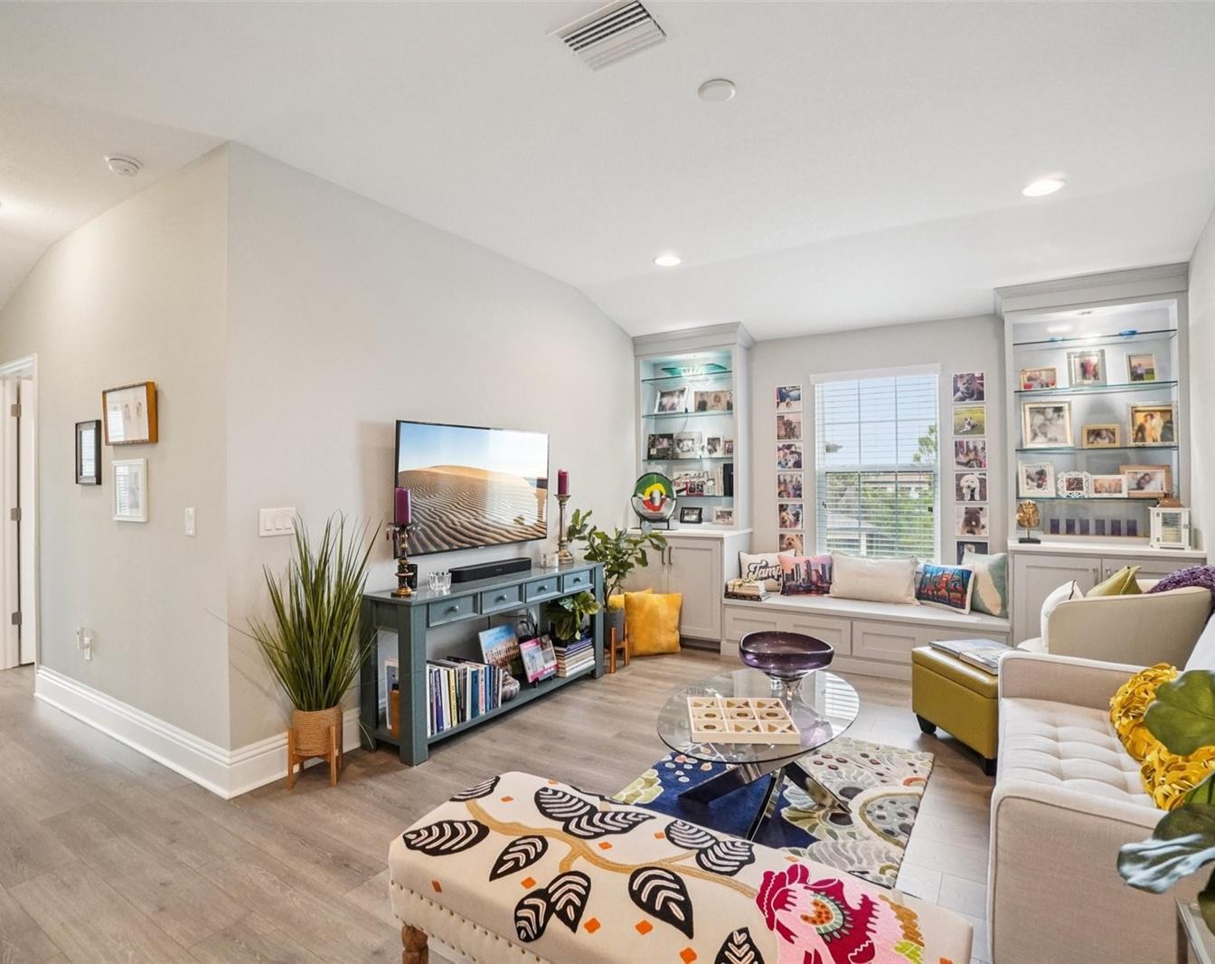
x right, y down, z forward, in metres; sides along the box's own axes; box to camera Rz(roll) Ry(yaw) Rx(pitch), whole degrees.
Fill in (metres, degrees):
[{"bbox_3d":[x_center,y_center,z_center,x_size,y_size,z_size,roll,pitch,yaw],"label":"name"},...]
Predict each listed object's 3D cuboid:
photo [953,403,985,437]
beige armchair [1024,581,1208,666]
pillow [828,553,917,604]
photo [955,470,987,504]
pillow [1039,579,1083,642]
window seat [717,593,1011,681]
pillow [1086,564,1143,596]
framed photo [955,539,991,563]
[{"bbox_3d":[2.547,-0.431,4.236,0.215,0.215,0.022,0,0,33],"label":"photo"},{"bbox_3d":[2.490,0.850,2.890,0.740,0.810,0.750,0,0,-36],"label":"beige armchair"},{"bbox_3d":[1.992,0.718,4.511,0.570,0.330,0.130,0,-18,32],"label":"pillow"},{"bbox_3d":[2.557,0.040,4.230,0.215,0.215,0.022,0,0,33],"label":"photo"},{"bbox_3d":[2.241,0.654,2.939,0.160,0.400,0.420,21,11,30],"label":"pillow"},{"bbox_3d":[1.847,1.100,4.443,1.848,0.440,0.630,0,0,32],"label":"window seat"},{"bbox_3d":[2.333,0.586,2.873,0.150,0.440,0.440,42,21,26],"label":"pillow"},{"bbox_3d":[2.596,0.525,4.274,0.210,0.215,0.020,0,0,32],"label":"framed photo"}]

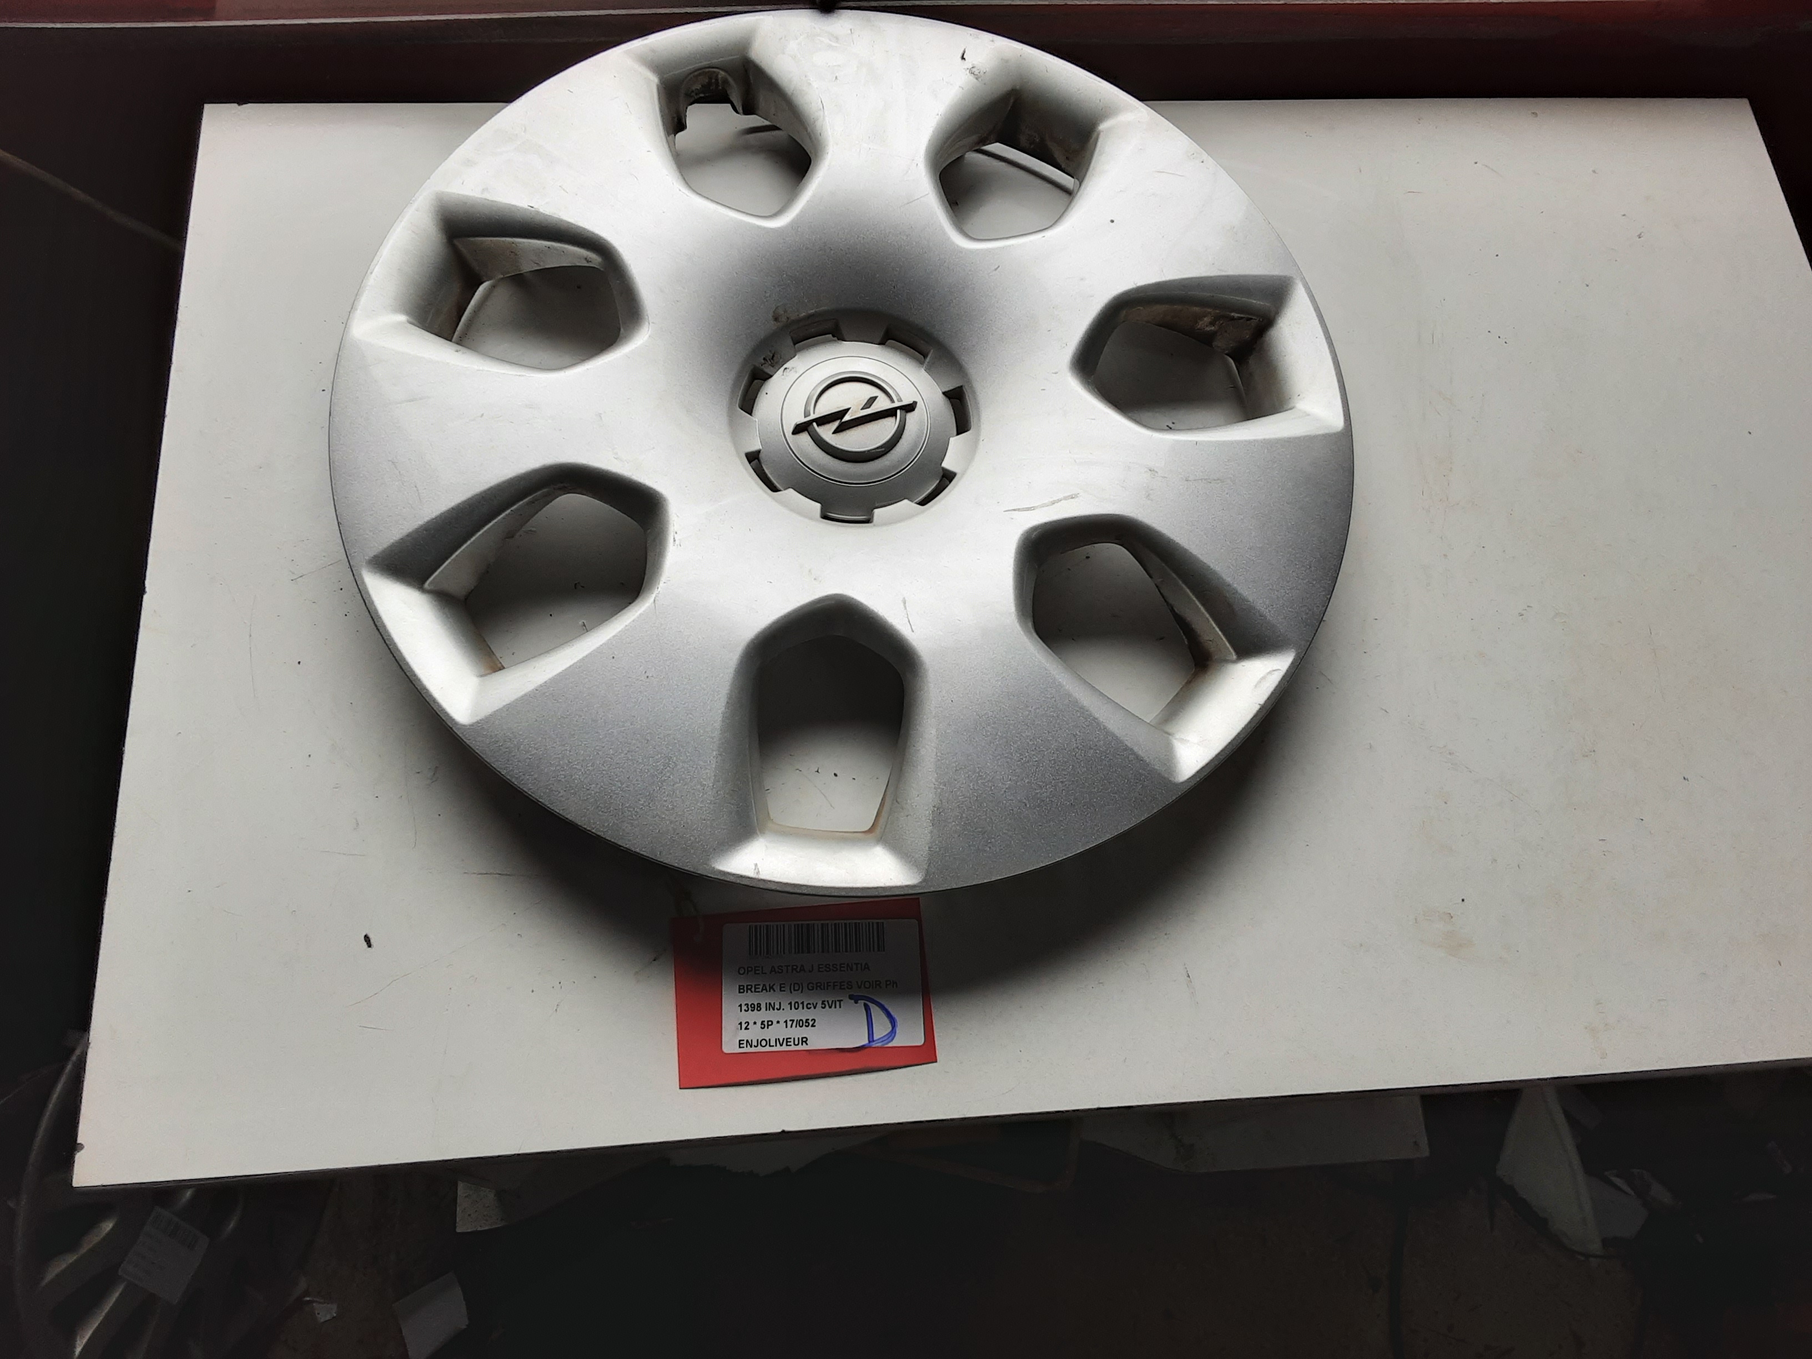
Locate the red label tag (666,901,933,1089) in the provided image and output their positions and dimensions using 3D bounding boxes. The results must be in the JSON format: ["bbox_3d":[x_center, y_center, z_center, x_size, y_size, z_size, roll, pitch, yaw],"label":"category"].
[{"bbox_3d":[-0.040,0.122,0.556,0.099,0.003,0.065,-4,69,-6],"label":"red label tag"}]

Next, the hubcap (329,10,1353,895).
[{"bbox_3d":[-0.022,-0.113,0.616,0.432,0.064,0.432,-13,70,-9],"label":"hubcap"}]

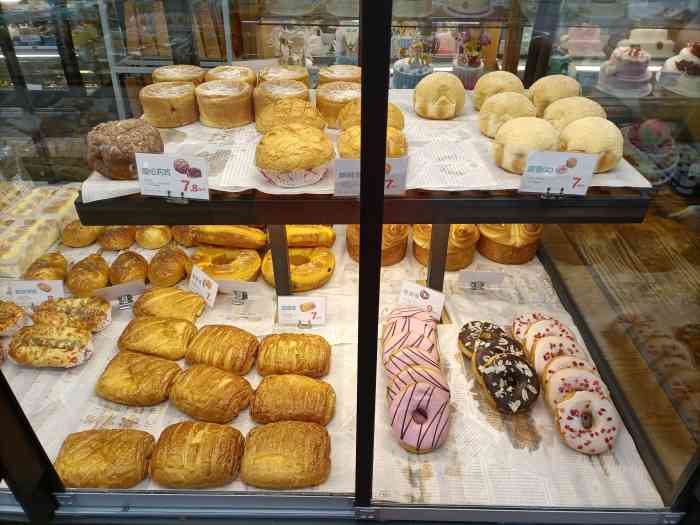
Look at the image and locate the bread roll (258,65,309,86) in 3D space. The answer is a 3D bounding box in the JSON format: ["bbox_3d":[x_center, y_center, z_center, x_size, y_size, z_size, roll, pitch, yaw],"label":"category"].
[{"bbox_3d":[-0.123,-0.337,1.001,0.096,0.057,0.096,-1,34,1],"label":"bread roll"}]

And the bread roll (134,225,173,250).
[{"bbox_3d":[-0.421,-0.056,1.133,0.073,0.048,0.078,1,33,3],"label":"bread roll"}]

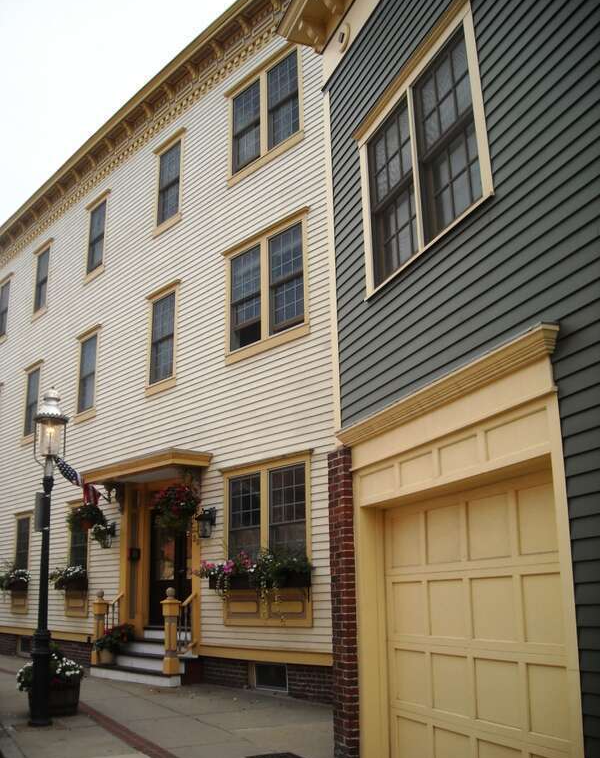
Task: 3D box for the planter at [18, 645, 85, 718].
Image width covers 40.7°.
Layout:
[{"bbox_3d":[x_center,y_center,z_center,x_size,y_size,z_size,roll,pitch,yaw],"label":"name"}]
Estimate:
[{"bbox_3d":[-3.211,3.927,10.518,0.740,0.800,0.740,10,-18,-38],"label":"planter"}]

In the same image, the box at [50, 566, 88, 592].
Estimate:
[{"bbox_3d":[-4.834,4.184,16.964,0.320,0.460,1.150,13,-21,-39],"label":"box"}]

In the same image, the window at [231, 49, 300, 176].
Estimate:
[{"bbox_3d":[-0.633,-4.703,14.309,0.100,1.709,1.971,12,-20,-38],"label":"window"}]

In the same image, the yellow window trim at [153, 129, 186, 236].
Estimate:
[{"bbox_3d":[-2.739,-4.098,16.832,0.130,2.000,1.170,13,-21,-39],"label":"yellow window trim"}]

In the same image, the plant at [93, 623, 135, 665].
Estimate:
[{"bbox_3d":[-3.499,4.981,15.176,0.600,0.720,0.650,12,-20,-38],"label":"plant"}]

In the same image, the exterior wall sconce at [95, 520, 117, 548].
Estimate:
[{"bbox_3d":[-3.794,3.064,15.868,0.290,0.500,0.230,10,-18,-38],"label":"exterior wall sconce"}]

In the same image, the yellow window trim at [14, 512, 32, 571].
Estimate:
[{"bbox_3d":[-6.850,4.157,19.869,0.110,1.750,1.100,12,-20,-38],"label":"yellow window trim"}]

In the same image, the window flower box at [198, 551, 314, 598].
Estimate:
[{"bbox_3d":[-0.712,2.955,12.279,0.320,0.520,2.380,13,-21,-39],"label":"window flower box"}]

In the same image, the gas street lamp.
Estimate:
[{"bbox_3d":[-3.158,2.131,10.052,0.460,4.200,0.460,12,-20,-38],"label":"gas street lamp"}]

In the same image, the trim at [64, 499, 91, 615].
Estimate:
[{"bbox_3d":[-4.623,3.729,16.965,0.140,2.420,1.220,10,-18,-38],"label":"trim"}]

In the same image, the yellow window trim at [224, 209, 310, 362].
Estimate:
[{"bbox_3d":[-0.609,-1.490,13.523,0.130,2.080,2.270,13,-21,-39],"label":"yellow window trim"}]

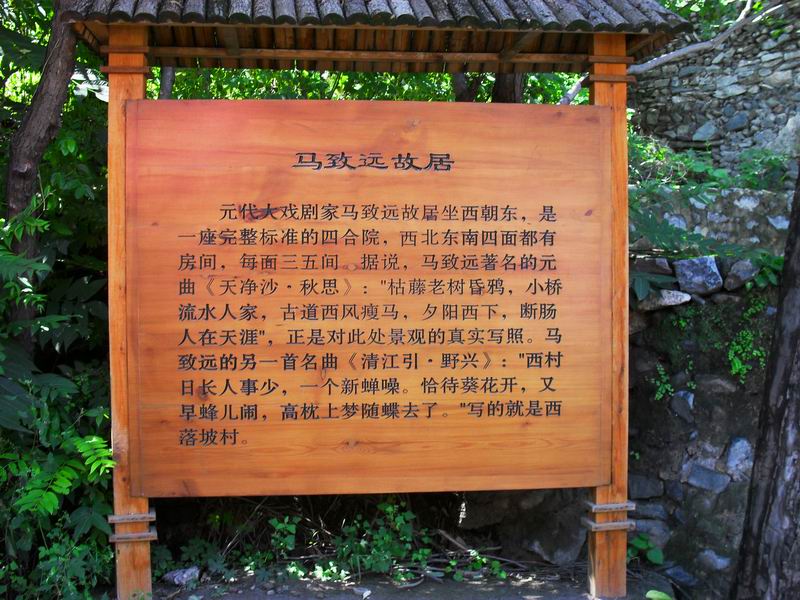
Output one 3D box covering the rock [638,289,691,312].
[{"bbox_3d":[1.245,0.002,4.568,0.236,0.088,0.170,-9,0,12],"label":"rock"}]

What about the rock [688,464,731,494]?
[{"bbox_3d":[1.356,0.786,4.252,0.177,0.082,0.130,17,5,11],"label":"rock"}]

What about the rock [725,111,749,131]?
[{"bbox_3d":[2.843,-1.516,8.200,0.210,0.160,0.160,0,1,0],"label":"rock"}]

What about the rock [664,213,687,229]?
[{"bbox_3d":[1.602,-0.462,5.644,0.127,0.087,0.110,15,5,11],"label":"rock"}]

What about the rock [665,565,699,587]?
[{"bbox_3d":[1.363,1.334,4.700,0.165,0.100,0.130,0,1,-5],"label":"rock"}]

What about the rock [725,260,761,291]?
[{"bbox_3d":[1.624,-0.121,4.610,0.169,0.136,0.150,-20,-2,11],"label":"rock"}]

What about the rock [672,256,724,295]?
[{"bbox_3d":[1.594,-0.131,5.200,0.260,0.195,0.200,0,1,-5],"label":"rock"}]

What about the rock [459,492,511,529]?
[{"bbox_3d":[0.411,1.025,4.726,0.249,0.168,0.190,0,2,12],"label":"rock"}]

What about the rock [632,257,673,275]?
[{"bbox_3d":[1.347,-0.185,5.200,0.220,0.095,0.170,0,1,-5],"label":"rock"}]

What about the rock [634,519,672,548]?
[{"bbox_3d":[1.262,1.167,4.850,0.200,0.140,0.160,0,1,-5],"label":"rock"}]

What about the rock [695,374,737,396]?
[{"bbox_3d":[1.441,0.388,4.406,0.184,0.085,0.140,6,3,11],"label":"rock"}]

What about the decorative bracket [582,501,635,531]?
[{"bbox_3d":[0.939,0.973,4.370,0.193,0.120,0.170,0,1,-8],"label":"decorative bracket"}]

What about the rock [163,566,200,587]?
[{"bbox_3d":[-0.991,1.254,4.400,0.170,0.085,0.120,0,1,-5],"label":"rock"}]

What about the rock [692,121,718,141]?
[{"bbox_3d":[2.635,-1.462,8.372,0.214,0.145,0.180,-18,-2,11],"label":"rock"}]

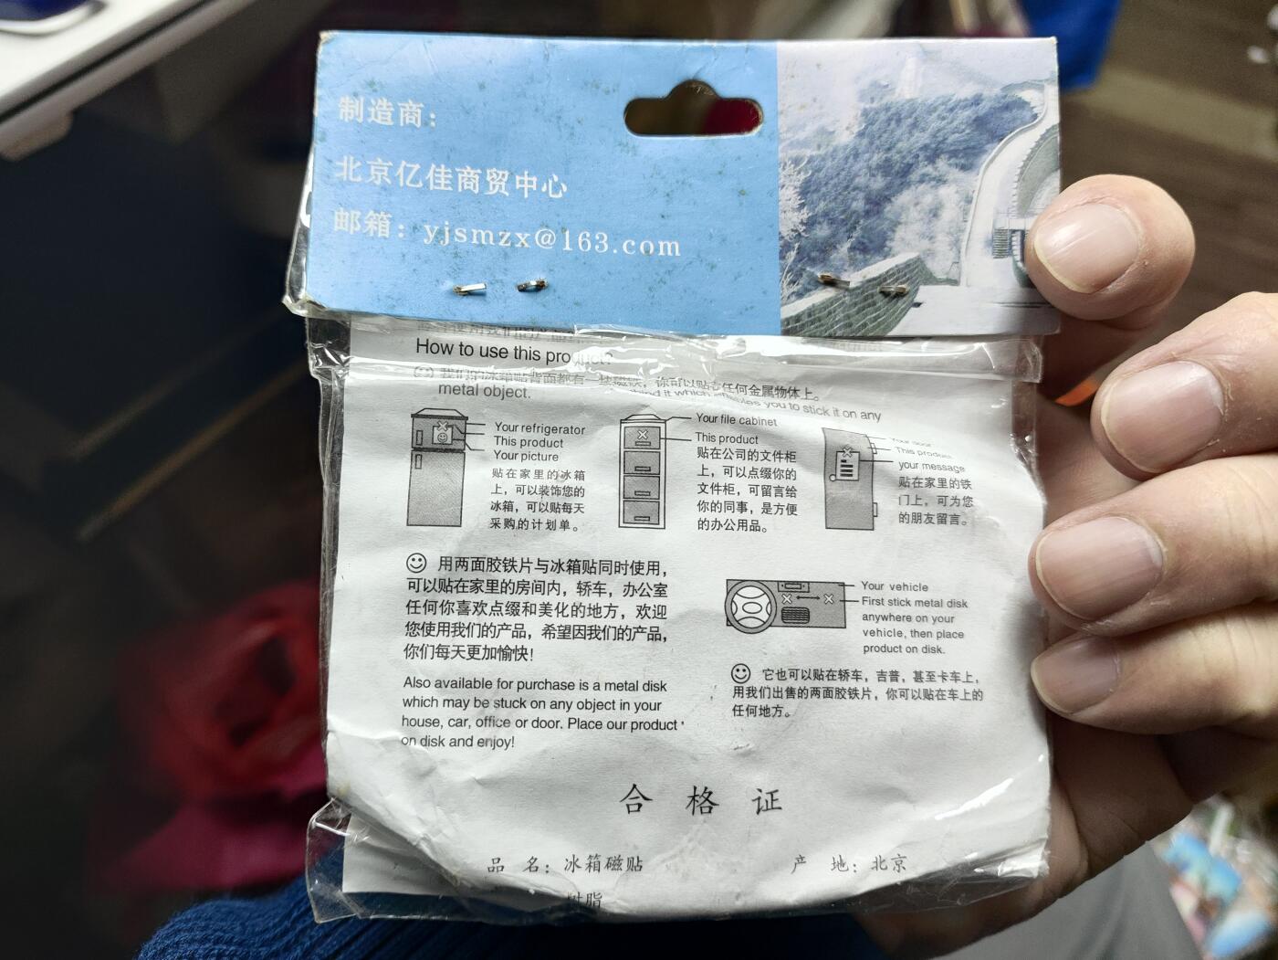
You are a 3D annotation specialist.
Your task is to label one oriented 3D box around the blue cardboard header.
[{"bbox_3d":[0.005,-0.043,0.133,0.107,0.006,0.042,2,86,3],"label":"blue cardboard header"}]

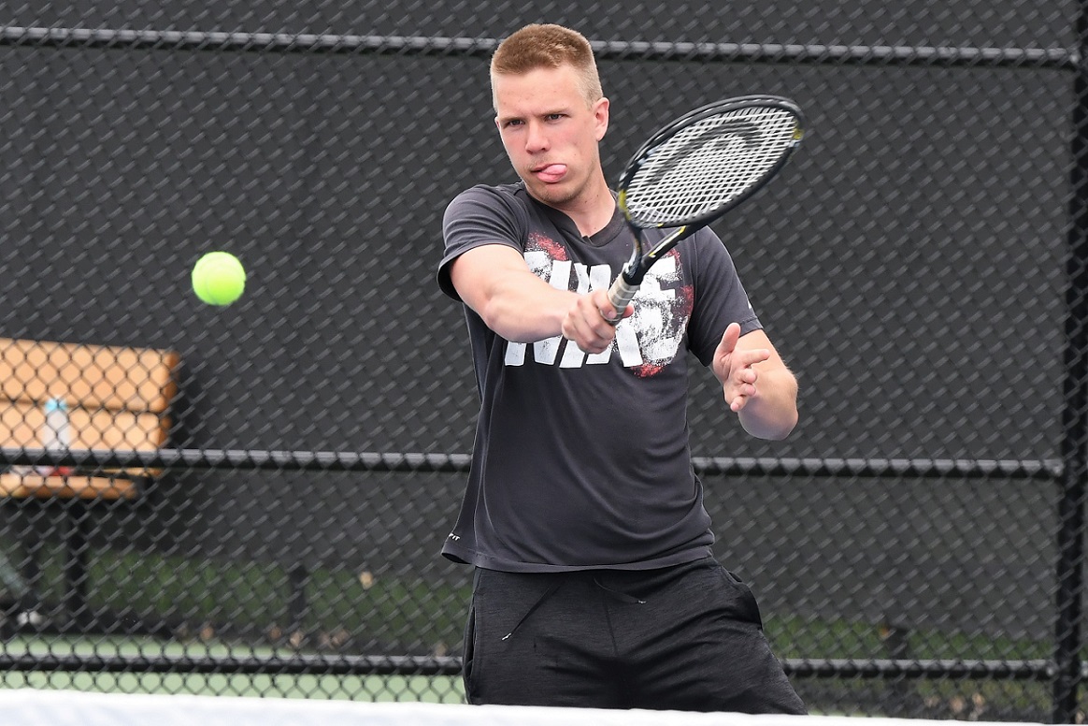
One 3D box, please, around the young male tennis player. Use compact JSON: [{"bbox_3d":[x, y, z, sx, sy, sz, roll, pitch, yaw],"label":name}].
[{"bbox_3d":[0.115,0.415,11.800,0.620,1.760,0.720,1,2,-12],"label":"young male tennis player"}]

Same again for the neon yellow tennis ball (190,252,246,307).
[{"bbox_3d":[-0.406,-0.105,10.750,0.067,0.067,0.067,1,2,0],"label":"neon yellow tennis ball"}]

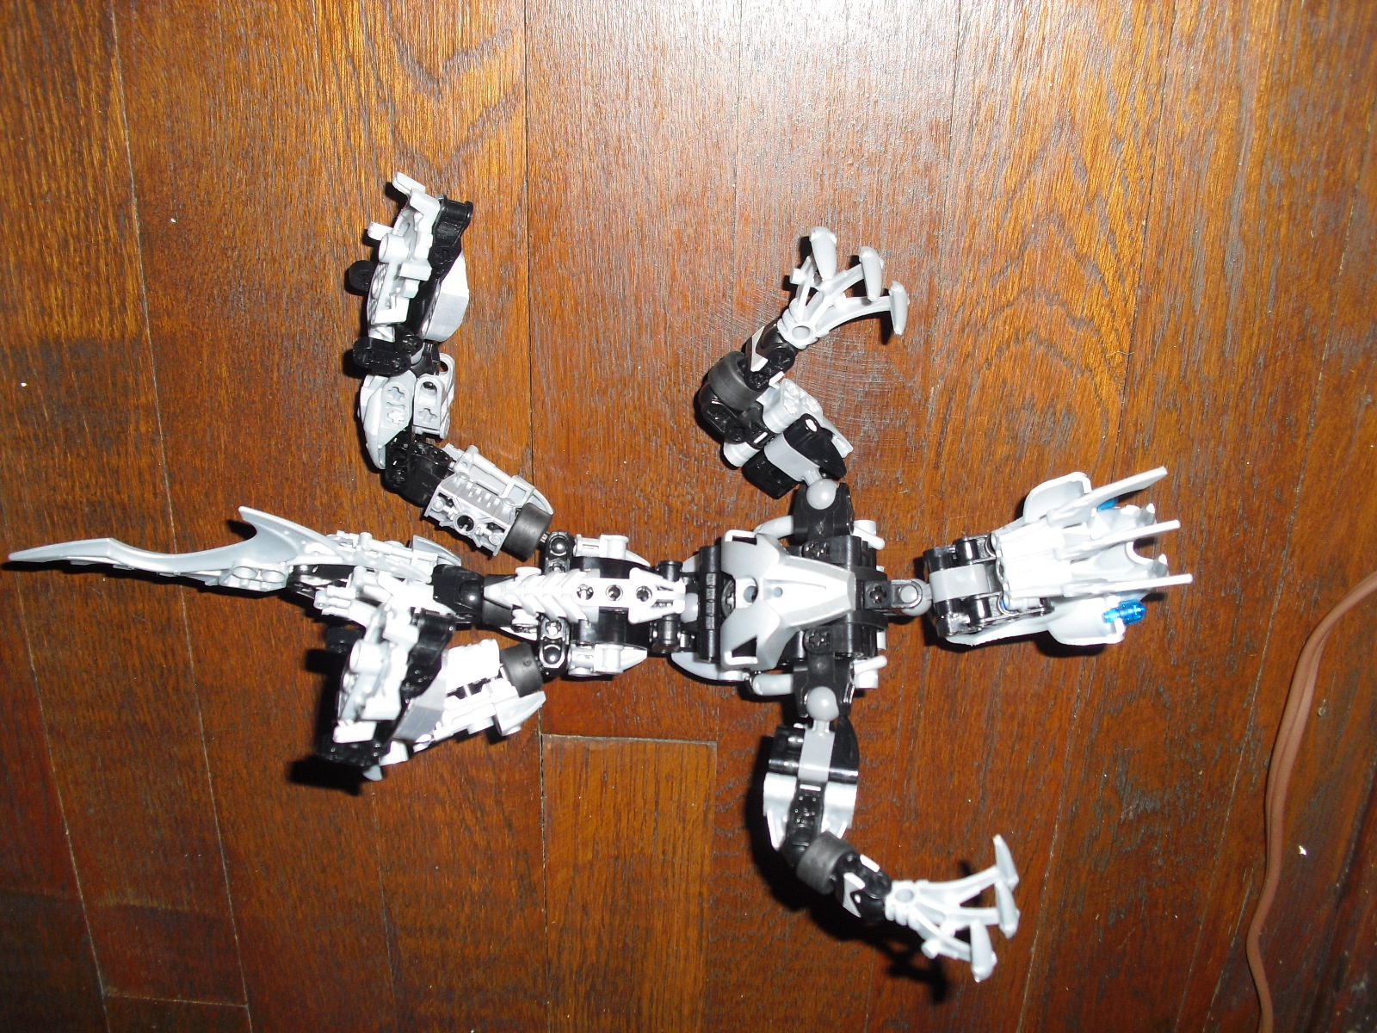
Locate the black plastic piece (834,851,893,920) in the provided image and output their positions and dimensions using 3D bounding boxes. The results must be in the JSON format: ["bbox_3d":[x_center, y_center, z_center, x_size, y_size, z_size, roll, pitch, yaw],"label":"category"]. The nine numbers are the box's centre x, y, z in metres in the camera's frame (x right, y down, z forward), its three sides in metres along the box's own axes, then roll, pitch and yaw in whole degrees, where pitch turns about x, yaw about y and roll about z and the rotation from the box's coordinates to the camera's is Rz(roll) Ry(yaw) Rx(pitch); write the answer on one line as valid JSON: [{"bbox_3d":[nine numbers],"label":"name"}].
[{"bbox_3d":[0.047,0.099,0.382,0.017,0.013,0.013,36,95,18],"label":"black plastic piece"}]

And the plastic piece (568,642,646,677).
[{"bbox_3d":[-0.022,0.040,0.399,0.022,0.011,0.009,0,76,0],"label":"plastic piece"}]

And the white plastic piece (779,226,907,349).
[{"bbox_3d":[0.037,-0.054,0.368,0.033,0.017,0.032,35,116,-24],"label":"white plastic piece"}]

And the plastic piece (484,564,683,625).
[{"bbox_3d":[-0.028,0.021,0.392,0.054,0.011,0.015,0,76,0],"label":"plastic piece"}]

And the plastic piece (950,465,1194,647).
[{"bbox_3d":[0.104,0.012,0.396,0.065,0.032,0.044,-9,76,-2],"label":"plastic piece"}]

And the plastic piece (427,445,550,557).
[{"bbox_3d":[-0.055,-0.004,0.399,0.034,0.019,0.021,28,113,0],"label":"plastic piece"}]

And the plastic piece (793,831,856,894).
[{"bbox_3d":[0.037,0.094,0.387,0.009,0.014,0.014,36,90,18],"label":"plastic piece"}]

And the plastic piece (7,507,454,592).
[{"bbox_3d":[-0.132,0.010,0.409,0.127,0.017,0.019,2,114,7],"label":"plastic piece"}]

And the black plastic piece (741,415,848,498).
[{"bbox_3d":[0.030,-0.017,0.405,0.017,0.013,0.024,34,112,-10],"label":"black plastic piece"}]

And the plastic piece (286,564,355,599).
[{"bbox_3d":[-0.106,0.019,0.414,0.019,0.009,0.009,3,114,7],"label":"plastic piece"}]

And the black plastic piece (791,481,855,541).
[{"bbox_3d":[0.037,-0.001,0.390,0.017,0.013,0.015,2,114,4],"label":"black plastic piece"}]

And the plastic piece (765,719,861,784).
[{"bbox_3d":[0.033,0.064,0.386,0.024,0.014,0.017,8,76,2],"label":"plastic piece"}]

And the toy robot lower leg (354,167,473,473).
[{"bbox_3d":[-0.076,-0.052,0.396,0.031,0.036,0.083,10,114,-1],"label":"toy robot lower leg"}]

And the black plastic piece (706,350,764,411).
[{"bbox_3d":[0.013,-0.038,0.401,0.009,0.014,0.014,-43,90,16],"label":"black plastic piece"}]

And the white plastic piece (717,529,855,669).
[{"bbox_3d":[0.025,0.022,0.383,0.036,0.014,0.036,0,76,0],"label":"white plastic piece"}]

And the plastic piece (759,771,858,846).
[{"bbox_3d":[0.034,0.081,0.398,0.025,0.015,0.021,7,99,1],"label":"plastic piece"}]

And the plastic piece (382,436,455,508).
[{"bbox_3d":[-0.078,-0.013,0.415,0.018,0.014,0.015,23,114,-6],"label":"plastic piece"}]

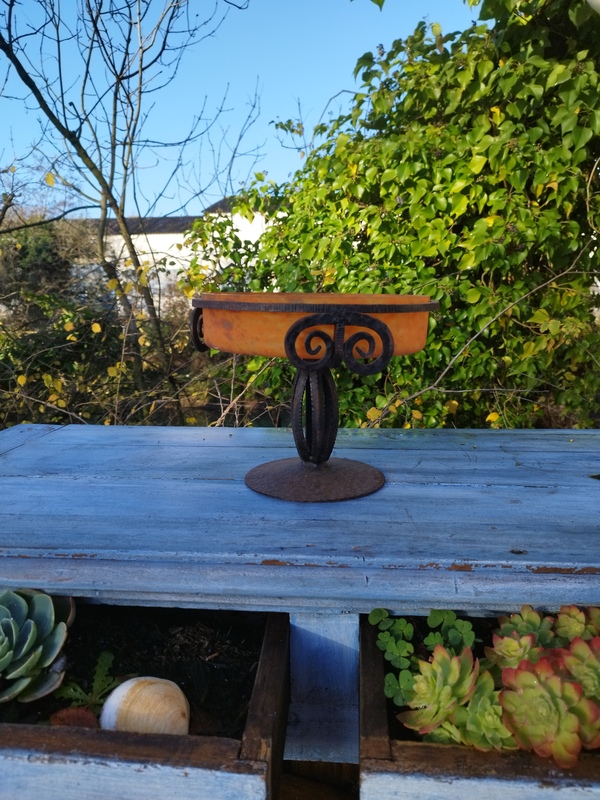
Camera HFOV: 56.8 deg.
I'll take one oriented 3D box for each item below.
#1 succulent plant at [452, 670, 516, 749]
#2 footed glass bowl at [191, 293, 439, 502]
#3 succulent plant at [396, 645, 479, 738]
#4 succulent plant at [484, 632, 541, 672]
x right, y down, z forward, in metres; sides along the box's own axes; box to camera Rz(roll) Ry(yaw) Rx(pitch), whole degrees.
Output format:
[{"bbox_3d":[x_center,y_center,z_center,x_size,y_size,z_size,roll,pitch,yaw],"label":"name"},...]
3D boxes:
[{"bbox_3d":[0.111,0.187,0.334,0.043,0.045,0.047,0,11,0],"label":"succulent plant"},{"bbox_3d":[0.019,-0.014,0.658,0.283,0.220,0.283,0,11,0],"label":"footed glass bowl"},{"bbox_3d":[0.087,0.184,0.351,0.052,0.052,0.052,0,11,0],"label":"succulent plant"},{"bbox_3d":[0.147,0.175,0.384,0.040,0.034,0.040,0,11,0],"label":"succulent plant"}]

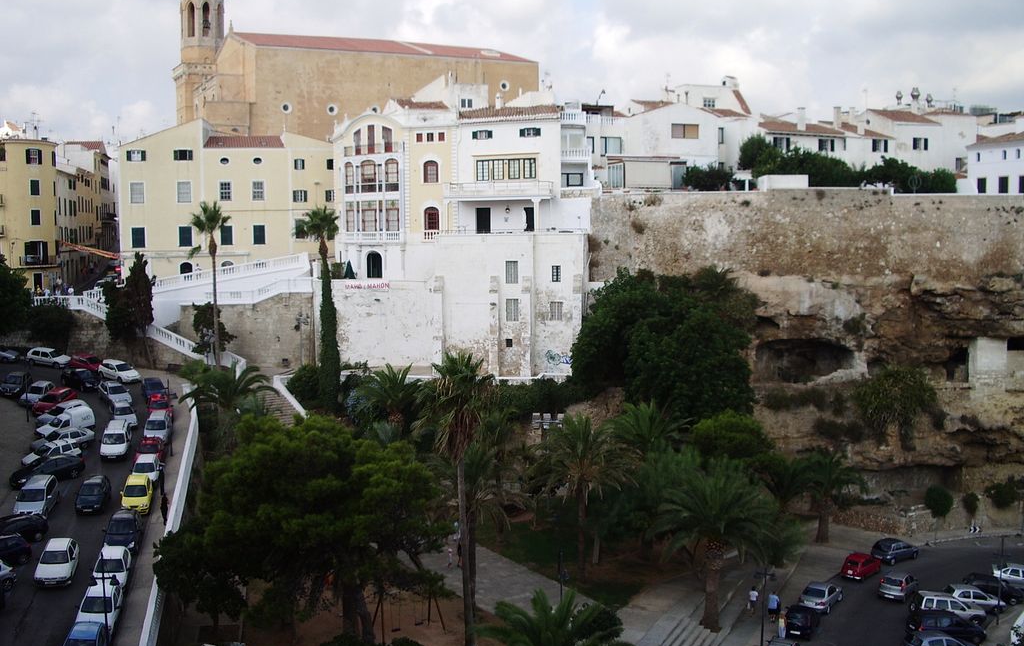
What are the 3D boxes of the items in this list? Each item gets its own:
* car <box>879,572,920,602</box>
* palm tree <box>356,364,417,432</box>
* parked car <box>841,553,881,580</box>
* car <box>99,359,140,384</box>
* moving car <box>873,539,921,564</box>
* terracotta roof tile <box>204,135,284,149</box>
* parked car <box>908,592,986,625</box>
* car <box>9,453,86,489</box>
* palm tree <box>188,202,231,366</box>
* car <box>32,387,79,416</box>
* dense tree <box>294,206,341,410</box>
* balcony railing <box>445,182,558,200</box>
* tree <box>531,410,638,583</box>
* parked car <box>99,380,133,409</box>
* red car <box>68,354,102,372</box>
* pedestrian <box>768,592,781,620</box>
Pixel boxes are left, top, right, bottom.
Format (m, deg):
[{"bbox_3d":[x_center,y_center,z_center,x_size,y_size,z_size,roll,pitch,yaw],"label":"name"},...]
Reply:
[{"bbox_3d":[25.112,17.039,67.198,1.660,1.460,3.850,4,4,33],"label":"car"},{"bbox_3d":[-10.109,6.275,84.228,5.300,6.000,5.300,-1,5,0],"label":"palm tree"},{"bbox_3d":[24.088,16.607,71.192,1.560,1.420,3.600,4,7,43],"label":"parked car"},{"bbox_3d":[-34.130,4.201,89.812,4.100,1.430,1.700,8,11,36],"label":"car"},{"bbox_3d":[28.054,16.656,75.698,3.850,1.440,1.650,-1,4,-35],"label":"moving car"},{"bbox_3d":[-28.530,-19.230,110.000,8.400,1.500,3.200,-1,5,0],"label":"terracotta roof tile"},{"bbox_3d":[26.934,17.648,64.042,4.350,1.740,1.780,1,4,-4],"label":"parked car"},{"bbox_3d":[-29.525,9.398,65.956,4.200,1.450,1.740,-3,10,-40],"label":"car"},{"bbox_3d":[-29.120,-3.570,100.020,4.000,16.240,4.000,-1,5,0],"label":"palm tree"},{"bbox_3d":[-35.682,6.064,80.694,1.680,1.430,3.900,4,9,18],"label":"car"},{"bbox_3d":[-16.290,-1.256,89.193,4.000,17.600,4.000,-1,5,0],"label":"dense tree"},{"bbox_3d":[-1.121,-11.924,92.827,10.600,1.400,1.600,1,5,21],"label":"balcony railing"},{"bbox_3d":[4.435,10.837,64.516,6.600,10.700,6.400,-1,5,0],"label":"tree"},{"bbox_3d":[-34.160,6.080,89.230,1.700,1.430,4.150,-2,9,-34],"label":"parked car"},{"bbox_3d":[-40.470,3.740,97.370,3.950,1.400,1.670,6,8,21],"label":"red car"},{"bbox_3d":[15.248,16.501,60.105,0.550,1.760,0.420,2,5,25],"label":"pedestrian"}]

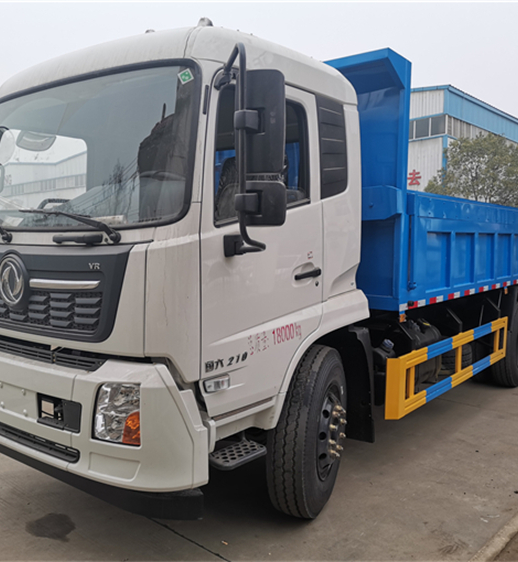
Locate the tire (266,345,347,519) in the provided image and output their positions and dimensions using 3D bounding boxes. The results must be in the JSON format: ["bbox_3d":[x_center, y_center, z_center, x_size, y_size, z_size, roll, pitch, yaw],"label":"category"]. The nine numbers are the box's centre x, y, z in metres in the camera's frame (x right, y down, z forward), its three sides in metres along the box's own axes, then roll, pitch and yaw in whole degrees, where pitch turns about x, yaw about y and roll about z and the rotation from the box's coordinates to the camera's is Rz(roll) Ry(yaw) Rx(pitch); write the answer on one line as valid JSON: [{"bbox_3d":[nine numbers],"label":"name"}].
[{"bbox_3d":[0.326,0.928,3.533,0.280,1.020,1.020,2,4,21],"label":"tire"}]

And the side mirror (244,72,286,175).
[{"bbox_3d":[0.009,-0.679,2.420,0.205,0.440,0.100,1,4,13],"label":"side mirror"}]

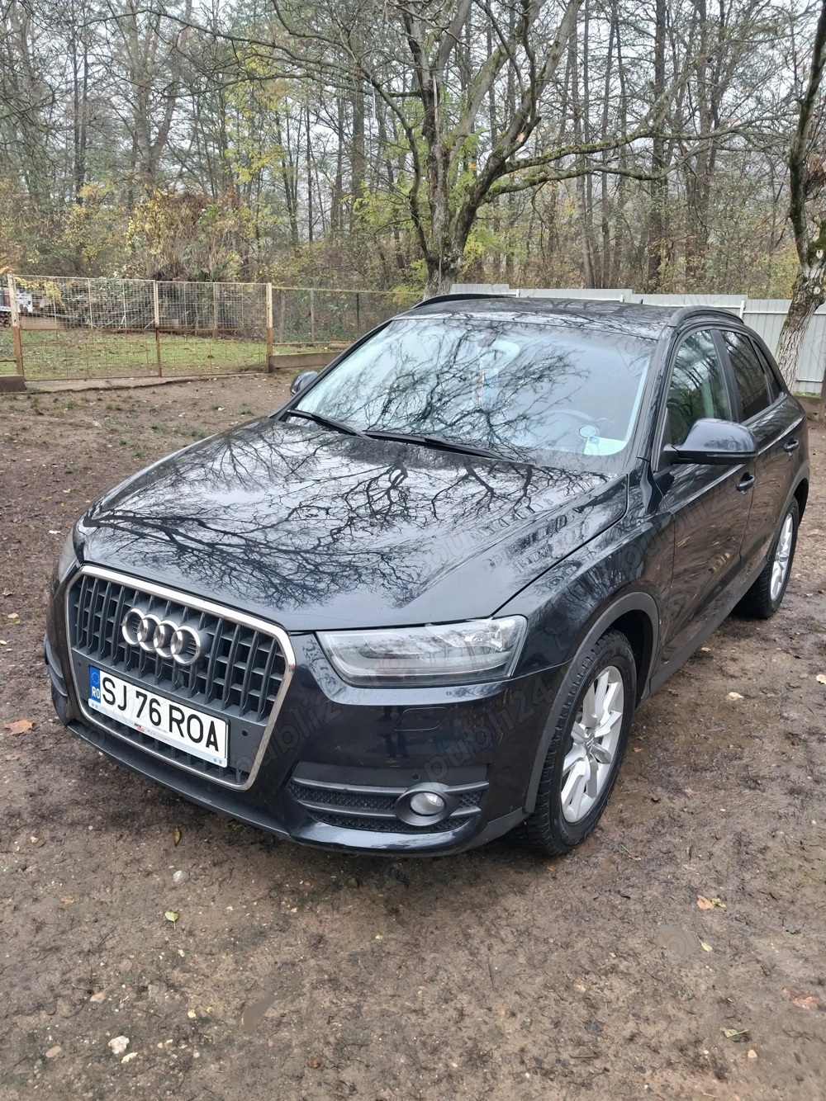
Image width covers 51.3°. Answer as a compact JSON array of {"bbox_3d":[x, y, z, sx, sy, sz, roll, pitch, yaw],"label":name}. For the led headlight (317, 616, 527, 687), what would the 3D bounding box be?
[{"bbox_3d":[0.019,0.229,2.005,0.410,0.155,0.340,13,19,31],"label":"led headlight"}]

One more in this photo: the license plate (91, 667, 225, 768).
[{"bbox_3d":[-0.669,0.425,2.217,0.530,0.120,0.020,13,16,31],"label":"license plate"}]

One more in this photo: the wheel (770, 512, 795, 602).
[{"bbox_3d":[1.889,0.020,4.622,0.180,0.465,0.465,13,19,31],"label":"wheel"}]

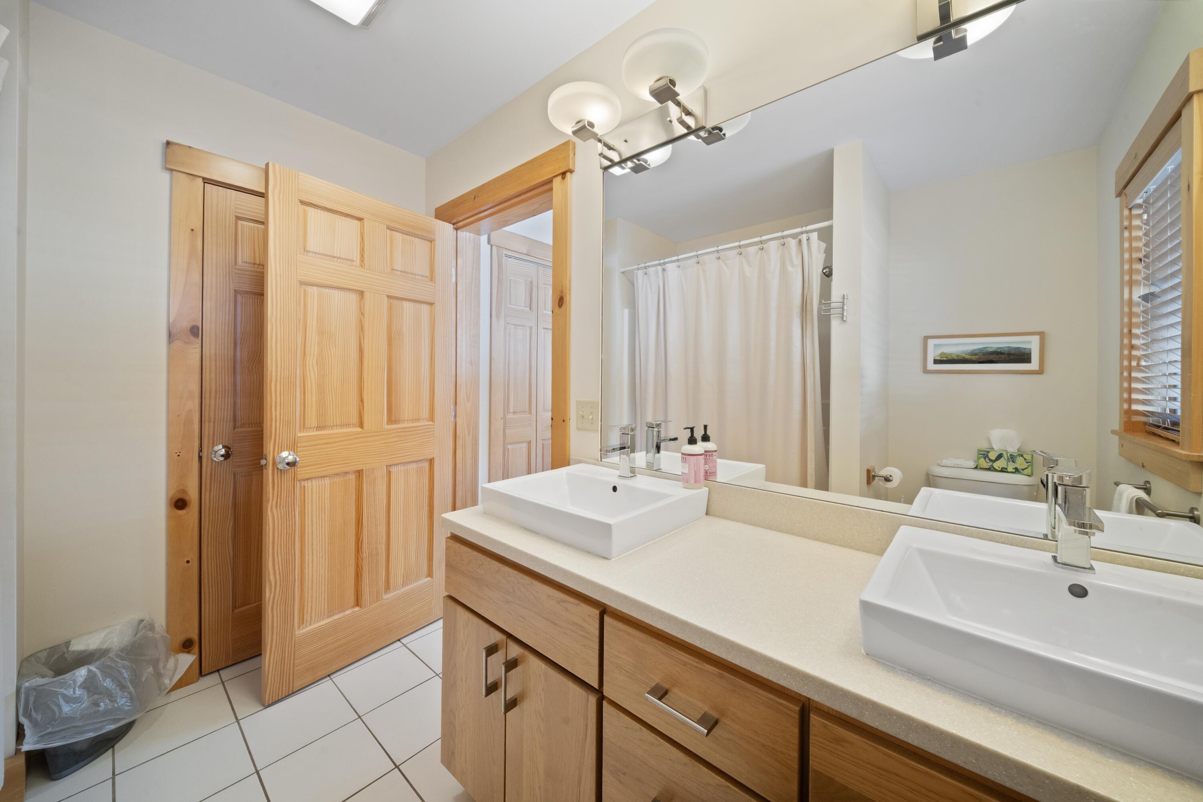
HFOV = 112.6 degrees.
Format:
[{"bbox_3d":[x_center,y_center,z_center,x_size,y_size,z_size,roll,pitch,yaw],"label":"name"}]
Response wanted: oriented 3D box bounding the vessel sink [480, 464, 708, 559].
[{"bbox_3d":[-0.018,0.295,1.188,0.496,0.081,0.442,2,1,41],"label":"vessel sink"}]

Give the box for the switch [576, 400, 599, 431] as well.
[{"bbox_3d":[-0.054,0.055,1.536,0.115,0.116,0.013,2,1,41],"label":"switch"}]

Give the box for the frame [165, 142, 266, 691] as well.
[{"bbox_3d":[-1.489,0.074,1.947,0.080,2.216,0.850,2,1,41],"label":"frame"}]

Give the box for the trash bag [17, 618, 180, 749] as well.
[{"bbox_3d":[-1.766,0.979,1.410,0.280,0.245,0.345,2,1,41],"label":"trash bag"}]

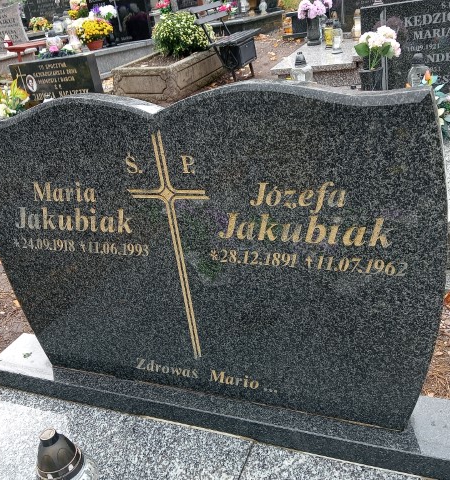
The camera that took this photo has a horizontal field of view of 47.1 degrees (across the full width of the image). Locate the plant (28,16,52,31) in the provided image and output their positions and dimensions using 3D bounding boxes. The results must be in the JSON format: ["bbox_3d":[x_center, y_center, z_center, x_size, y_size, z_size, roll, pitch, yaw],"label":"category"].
[{"bbox_3d":[-3.571,-4.181,10.000,0.420,0.270,0.340,-16,27,-13],"label":"plant"}]

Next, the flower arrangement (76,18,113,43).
[{"bbox_3d":[-1.970,-3.163,7.800,0.520,0.350,0.480,-14,27,-8],"label":"flower arrangement"}]

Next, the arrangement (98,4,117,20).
[{"bbox_3d":[-1.865,-3.611,8.200,0.270,0.260,0.250,-13,27,-7],"label":"arrangement"}]

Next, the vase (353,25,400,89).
[{"bbox_3d":[0.911,-0.996,3.093,0.250,0.510,0.230,2,28,23],"label":"vase"}]

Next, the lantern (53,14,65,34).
[{"bbox_3d":[-3.062,-3.954,9.500,0.180,0.340,0.180,-15,27,-11],"label":"lantern"}]

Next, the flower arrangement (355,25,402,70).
[{"bbox_3d":[0.833,-1.049,2.830,0.240,0.220,0.210,3,29,23],"label":"flower arrangement"}]

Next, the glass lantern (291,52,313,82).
[{"bbox_3d":[0.697,-1.516,4.676,0.175,0.360,0.175,2,28,23],"label":"glass lantern"}]

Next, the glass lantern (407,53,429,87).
[{"bbox_3d":[1.153,-0.936,3.082,0.135,0.345,0.135,2,28,23],"label":"glass lantern"}]

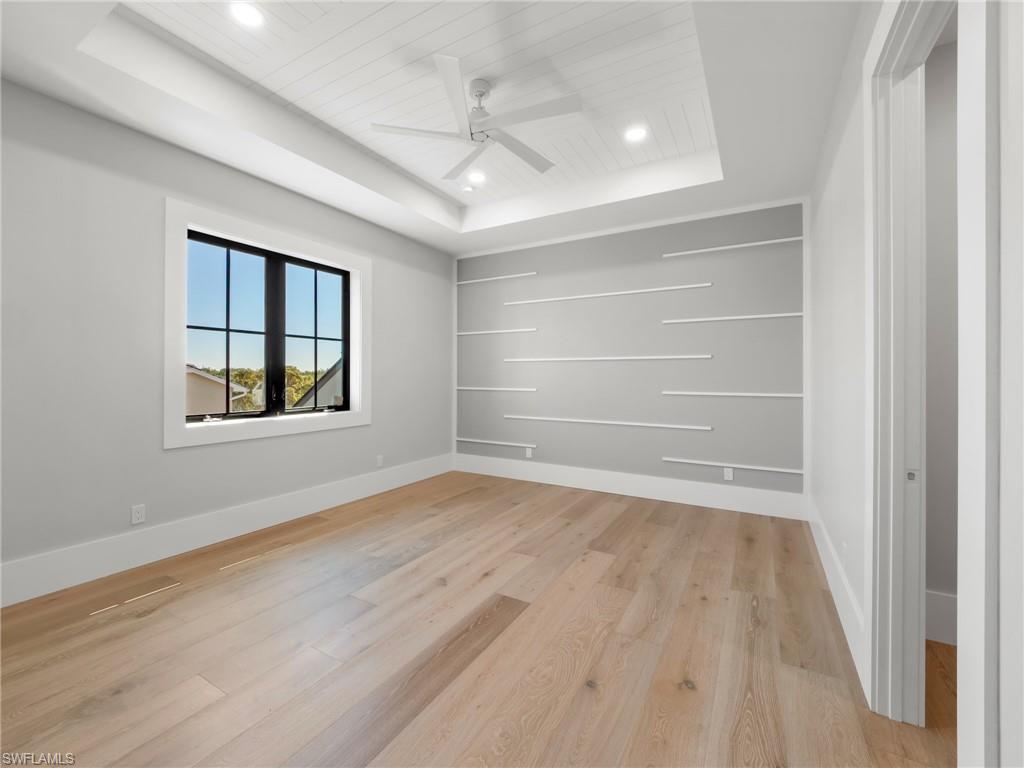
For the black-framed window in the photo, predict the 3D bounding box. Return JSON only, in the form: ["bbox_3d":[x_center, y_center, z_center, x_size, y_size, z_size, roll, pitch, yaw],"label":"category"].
[{"bbox_3d":[-2.217,-0.461,3.895,0.100,1.530,1.615,0,1,31],"label":"black-framed window"}]

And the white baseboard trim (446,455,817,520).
[{"bbox_3d":[0.916,1.111,4.795,4.095,0.251,0.020,0,1,32],"label":"white baseboard trim"}]

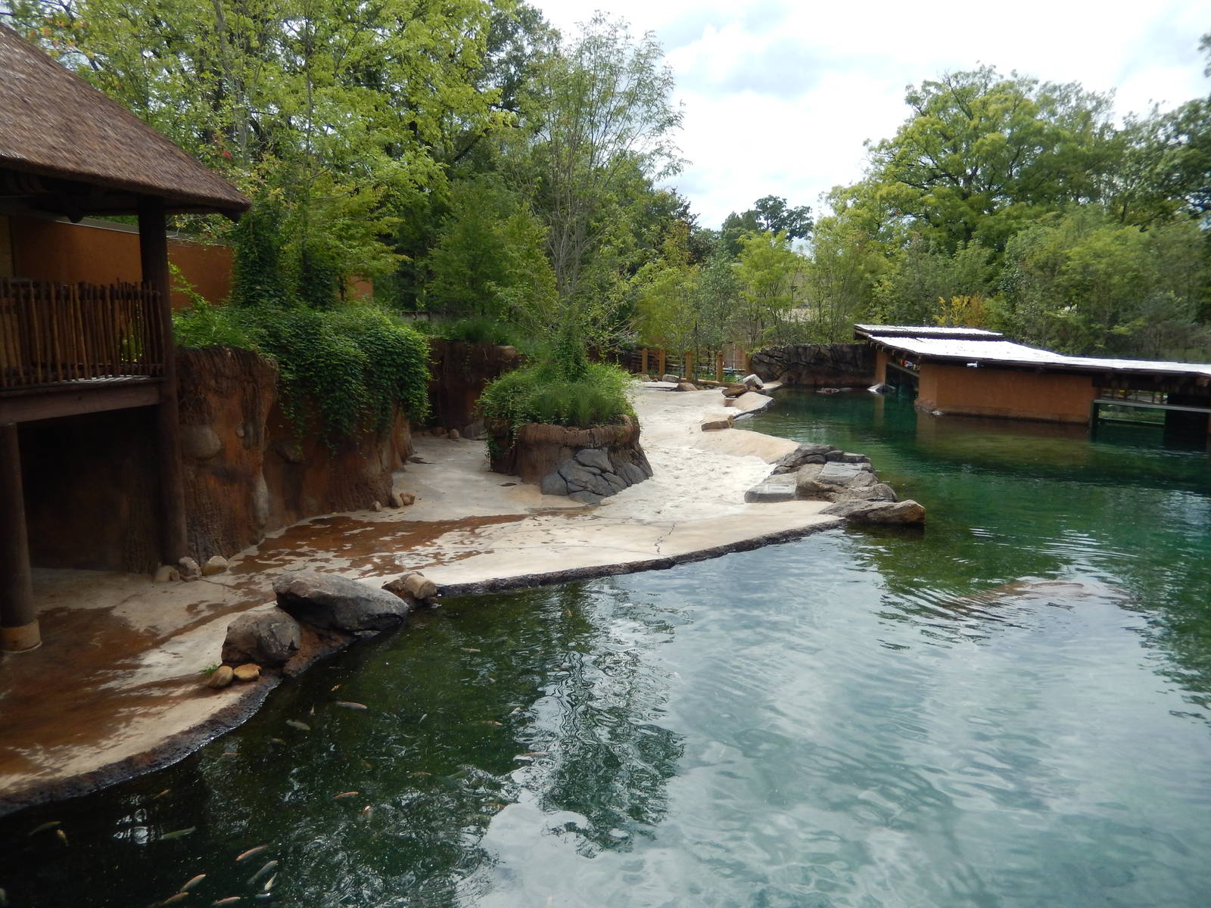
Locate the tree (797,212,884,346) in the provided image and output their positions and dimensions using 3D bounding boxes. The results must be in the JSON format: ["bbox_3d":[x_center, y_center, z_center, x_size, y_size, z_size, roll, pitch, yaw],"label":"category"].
[{"bbox_3d":[12.145,-8.863,45.003,4.381,7.216,4.326,0,9,0],"label":"tree"}]

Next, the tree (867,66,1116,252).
[{"bbox_3d":[24.666,-16.116,55.846,15.941,16.428,15.965,0,9,0],"label":"tree"}]

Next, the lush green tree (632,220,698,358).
[{"bbox_3d":[2.855,-7.489,41.570,3.147,6.728,3.193,0,9,0],"label":"lush green tree"}]

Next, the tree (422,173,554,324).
[{"bbox_3d":[-3.642,-6.300,27.159,4.083,4.647,3.914,0,9,0],"label":"tree"}]

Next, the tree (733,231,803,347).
[{"bbox_3d":[8.109,-7.934,43.586,3.442,6.170,3.605,0,9,0],"label":"tree"}]

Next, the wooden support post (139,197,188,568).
[{"bbox_3d":[-5.465,-0.825,10.834,0.300,4.626,0.300,0,9,0],"label":"wooden support post"}]

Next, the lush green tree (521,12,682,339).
[{"bbox_3d":[-0.069,-5.448,18.117,3.368,6.964,3.399,0,9,0],"label":"lush green tree"}]

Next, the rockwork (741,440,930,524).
[{"bbox_3d":[4.068,0.356,16.846,2.987,0.721,5.150,1,9,6],"label":"rockwork"}]

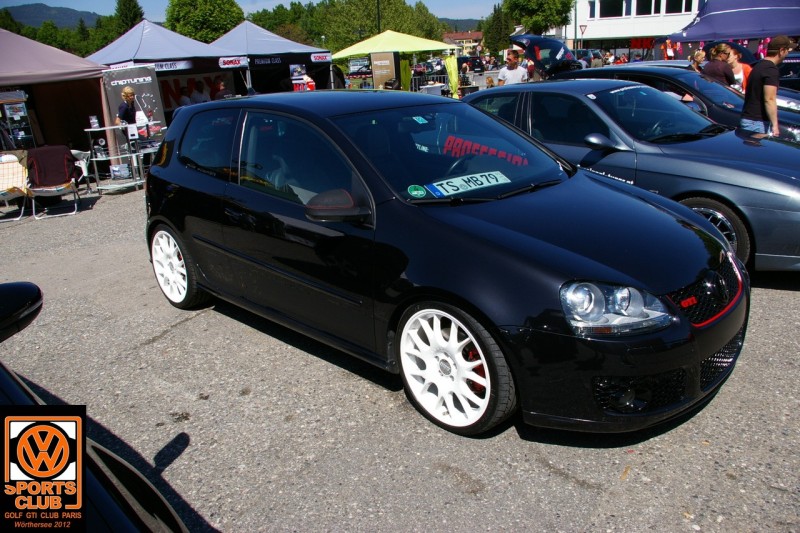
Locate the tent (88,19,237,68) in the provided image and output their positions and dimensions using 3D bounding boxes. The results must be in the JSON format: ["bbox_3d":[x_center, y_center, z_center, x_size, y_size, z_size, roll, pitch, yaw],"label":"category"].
[{"bbox_3d":[-5.595,-4.013,13.846,3.050,3.140,3.050,8,20,33],"label":"tent"}]

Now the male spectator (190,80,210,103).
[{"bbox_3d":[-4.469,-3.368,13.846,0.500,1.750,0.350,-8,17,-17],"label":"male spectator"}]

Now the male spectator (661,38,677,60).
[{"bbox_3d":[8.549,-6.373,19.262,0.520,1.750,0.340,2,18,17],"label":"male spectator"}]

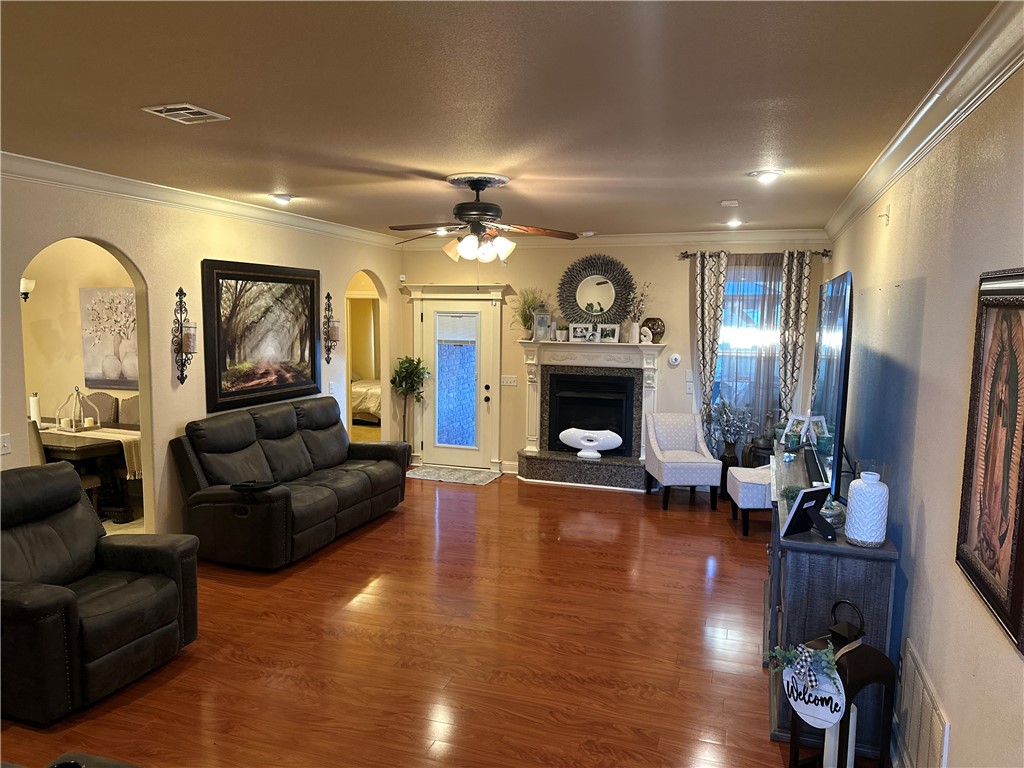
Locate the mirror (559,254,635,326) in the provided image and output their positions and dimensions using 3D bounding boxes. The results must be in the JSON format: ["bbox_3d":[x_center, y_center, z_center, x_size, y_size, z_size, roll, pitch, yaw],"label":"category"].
[{"bbox_3d":[0.928,-0.967,7.809,0.890,0.880,0.050,3,6,19],"label":"mirror"}]

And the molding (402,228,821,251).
[{"bbox_3d":[0.927,-1.581,7.864,4.834,0.136,0.111,3,6,19],"label":"molding"}]

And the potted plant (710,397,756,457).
[{"bbox_3d":[2.261,0.406,7.230,0.450,0.550,0.420,3,6,19],"label":"potted plant"}]

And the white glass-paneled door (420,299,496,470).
[{"bbox_3d":[-0.659,0.000,8.609,0.940,2.050,0.070,3,6,19],"label":"white glass-paneled door"}]

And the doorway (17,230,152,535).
[{"bbox_3d":[-2.777,0.226,4.655,0.140,2.330,0.930,3,6,19],"label":"doorway"}]

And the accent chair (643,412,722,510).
[{"bbox_3d":[1.740,0.767,7.237,0.584,0.871,0.725,0,6,-2],"label":"accent chair"}]

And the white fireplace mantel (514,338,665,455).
[{"bbox_3d":[0.880,0.180,7.967,1.650,1.270,0.230,3,6,19],"label":"white fireplace mantel"}]

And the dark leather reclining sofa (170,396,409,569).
[{"bbox_3d":[-1.742,0.748,6.142,0.967,1.057,2.024,3,6,19],"label":"dark leather reclining sofa"}]

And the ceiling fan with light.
[{"bbox_3d":[-0.233,-1.067,4.699,1.310,0.530,1.300,3,6,19],"label":"ceiling fan with light"}]

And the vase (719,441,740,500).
[{"bbox_3d":[2.270,0.894,7.417,0.200,0.600,0.200,3,6,19],"label":"vase"}]

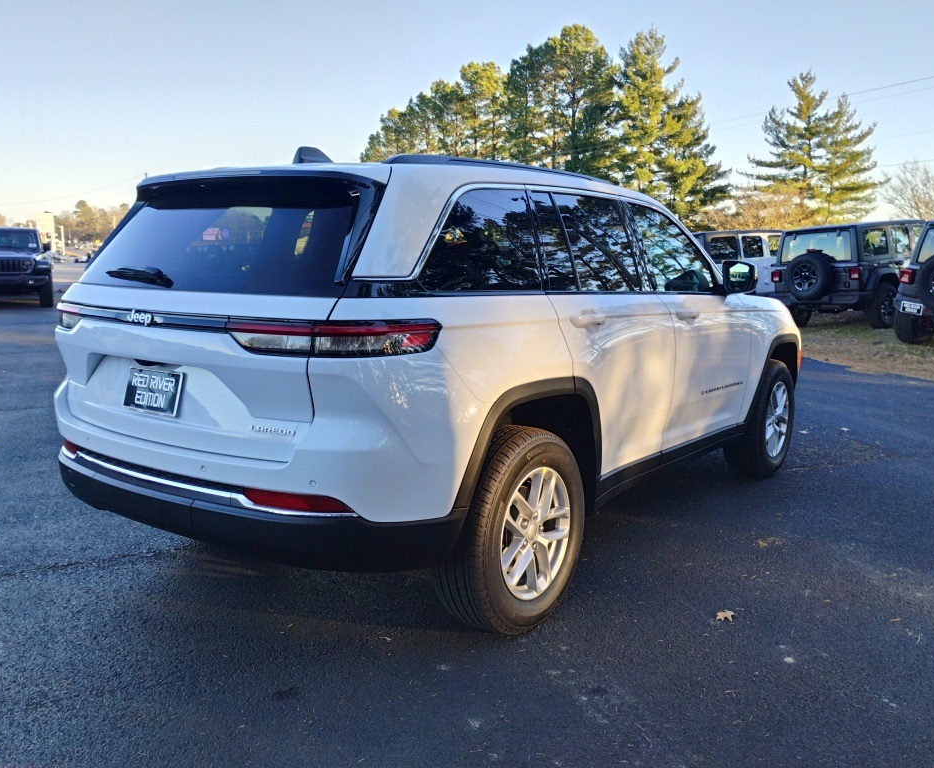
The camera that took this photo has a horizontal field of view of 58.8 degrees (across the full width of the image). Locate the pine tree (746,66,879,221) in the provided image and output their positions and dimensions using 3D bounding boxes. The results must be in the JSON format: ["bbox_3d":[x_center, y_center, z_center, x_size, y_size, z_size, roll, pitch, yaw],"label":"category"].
[{"bbox_3d":[14.859,-8.818,36.114,5.299,9.301,4.769,3,9,22],"label":"pine tree"}]

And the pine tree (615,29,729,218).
[{"bbox_3d":[9.424,-10.501,38.909,5.130,11.806,4.617,2,8,13],"label":"pine tree"}]

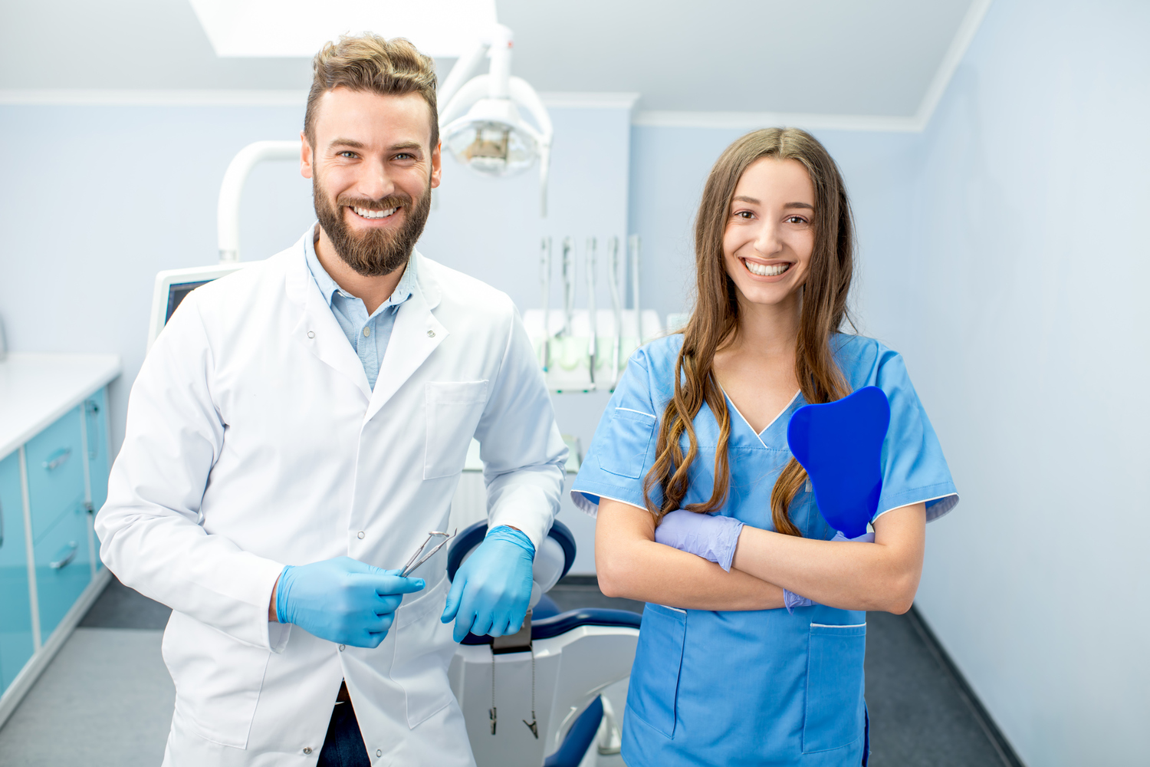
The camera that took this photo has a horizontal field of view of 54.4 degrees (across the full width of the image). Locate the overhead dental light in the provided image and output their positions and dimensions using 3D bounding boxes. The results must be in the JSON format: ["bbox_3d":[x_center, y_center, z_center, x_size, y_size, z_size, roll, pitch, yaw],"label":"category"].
[{"bbox_3d":[-0.192,-0.625,2.670,0.280,0.440,0.230,2,11,8],"label":"overhead dental light"}]

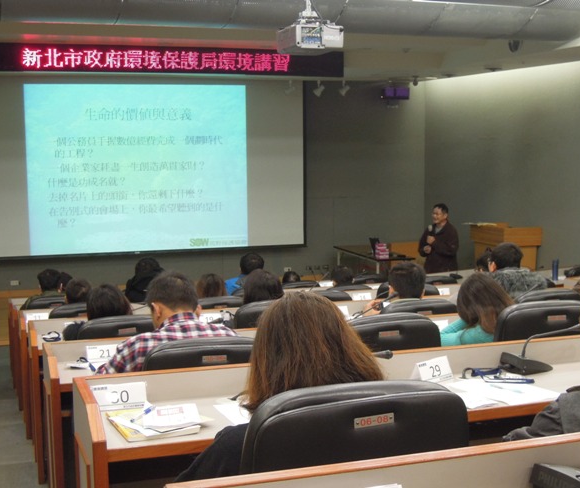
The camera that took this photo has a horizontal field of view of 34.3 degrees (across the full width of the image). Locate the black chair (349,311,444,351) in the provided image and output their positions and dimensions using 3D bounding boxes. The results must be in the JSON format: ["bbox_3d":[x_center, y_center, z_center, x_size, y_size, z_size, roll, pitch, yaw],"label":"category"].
[{"bbox_3d":[0.310,0.767,3.872,0.580,1.020,0.620,-2,7,-16],"label":"black chair"}]

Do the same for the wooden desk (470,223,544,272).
[{"bbox_3d":[3.244,0.299,14.186,0.620,1.230,1.030,-2,7,-16],"label":"wooden desk"}]

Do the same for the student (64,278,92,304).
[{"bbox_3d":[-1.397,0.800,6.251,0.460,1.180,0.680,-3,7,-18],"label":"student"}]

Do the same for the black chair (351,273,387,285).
[{"bbox_3d":[0.749,0.832,9.835,0.580,1.020,0.620,-2,7,-16],"label":"black chair"}]

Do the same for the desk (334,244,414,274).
[{"bbox_3d":[1.283,0.506,14.567,0.590,0.740,1.790,-2,7,-16],"label":"desk"}]

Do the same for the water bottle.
[{"bbox_3d":[2.717,0.266,9.600,0.066,0.218,0.066,-2,7,-16],"label":"water bottle"}]

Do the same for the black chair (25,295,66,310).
[{"bbox_3d":[-1.855,0.911,7.452,0.520,1.020,0.600,-3,7,-18],"label":"black chair"}]

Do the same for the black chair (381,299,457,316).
[{"bbox_3d":[0.659,0.775,5.416,0.580,1.020,0.620,-2,7,-16],"label":"black chair"}]

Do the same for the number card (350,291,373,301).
[{"bbox_3d":[0.572,0.422,7.412,0.155,0.077,0.070,-2,7,-16],"label":"number card"}]

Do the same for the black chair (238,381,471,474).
[{"bbox_3d":[0.065,0.772,2.147,0.520,1.020,0.600,-3,7,-22],"label":"black chair"}]

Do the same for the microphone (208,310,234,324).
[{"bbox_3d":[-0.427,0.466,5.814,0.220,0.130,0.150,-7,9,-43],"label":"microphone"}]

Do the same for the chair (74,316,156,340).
[{"bbox_3d":[-0.862,0.846,4.818,0.520,1.020,0.600,-3,7,-18],"label":"chair"}]

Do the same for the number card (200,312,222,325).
[{"bbox_3d":[-0.493,0.486,5.834,0.160,0.080,0.070,-3,7,-18],"label":"number card"}]

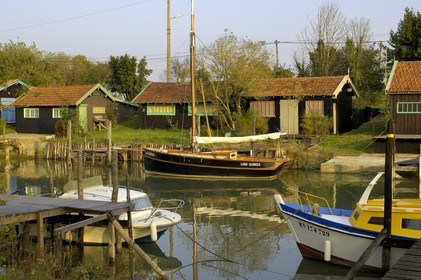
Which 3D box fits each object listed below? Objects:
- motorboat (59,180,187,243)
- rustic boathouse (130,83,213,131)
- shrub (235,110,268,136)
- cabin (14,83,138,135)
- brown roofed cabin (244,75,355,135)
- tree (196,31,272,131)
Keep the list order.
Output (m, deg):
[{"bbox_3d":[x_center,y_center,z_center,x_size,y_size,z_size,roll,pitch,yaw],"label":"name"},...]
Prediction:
[{"bbox_3d":[-2.750,1.889,17.233,4.500,1.650,2.050,1,4,24],"label":"motorboat"},{"bbox_3d":[-1.400,-2.493,50.940,7.600,3.750,5.600,2,4,25],"label":"rustic boathouse"},{"bbox_3d":[2.650,-1.142,43.404,2.200,1.700,2.000,0,3,0],"label":"shrub"},{"bbox_3d":[-9.750,-2.258,48.550,6.100,3.350,6.600,2,4,29],"label":"cabin"},{"bbox_3d":[6.300,-2.470,46.535,6.900,4.000,4.500,2,4,31],"label":"brown roofed cabin"},{"bbox_3d":[1.650,-4.065,46.846,5.300,7.150,5.000,0,3,0],"label":"tree"}]

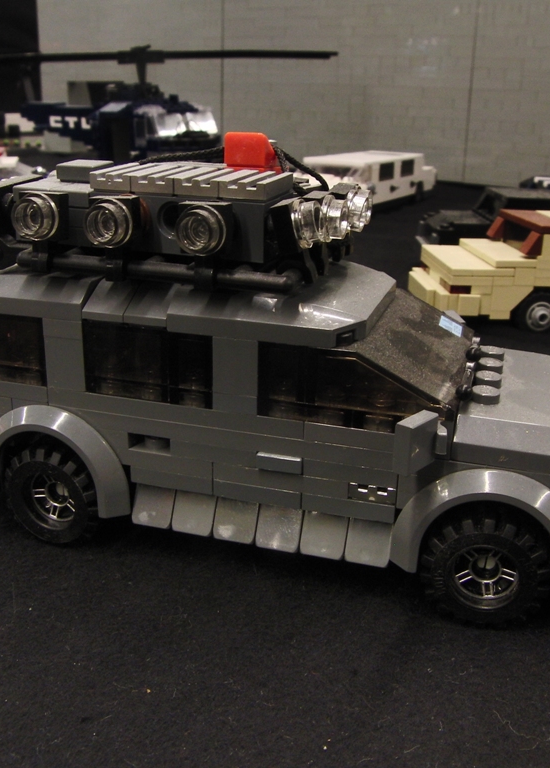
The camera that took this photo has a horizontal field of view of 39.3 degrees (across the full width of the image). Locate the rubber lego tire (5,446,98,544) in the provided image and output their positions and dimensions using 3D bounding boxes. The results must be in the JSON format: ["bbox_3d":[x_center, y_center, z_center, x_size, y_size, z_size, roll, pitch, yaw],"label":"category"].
[{"bbox_3d":[-0.040,0.020,0.148,0.021,0.021,0.012,7,20,14],"label":"rubber lego tire"}]

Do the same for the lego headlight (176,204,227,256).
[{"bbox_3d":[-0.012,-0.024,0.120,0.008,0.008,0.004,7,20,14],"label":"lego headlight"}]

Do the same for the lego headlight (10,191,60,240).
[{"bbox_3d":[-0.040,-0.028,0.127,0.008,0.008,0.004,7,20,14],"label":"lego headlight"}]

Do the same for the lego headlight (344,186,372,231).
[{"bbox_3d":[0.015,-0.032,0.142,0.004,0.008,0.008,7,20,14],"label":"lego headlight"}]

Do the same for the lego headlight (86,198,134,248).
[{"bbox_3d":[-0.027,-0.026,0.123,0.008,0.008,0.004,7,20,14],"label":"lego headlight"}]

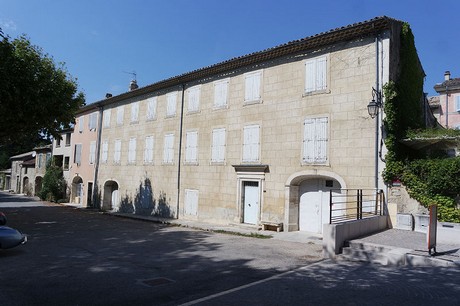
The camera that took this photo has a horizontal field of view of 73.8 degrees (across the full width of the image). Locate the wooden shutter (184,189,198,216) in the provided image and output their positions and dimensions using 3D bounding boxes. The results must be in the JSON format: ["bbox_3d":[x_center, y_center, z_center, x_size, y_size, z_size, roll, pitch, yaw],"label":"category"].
[{"bbox_3d":[-2.355,3.081,18.865,1.225,1.500,0.120,-2,-5,42],"label":"wooden shutter"}]

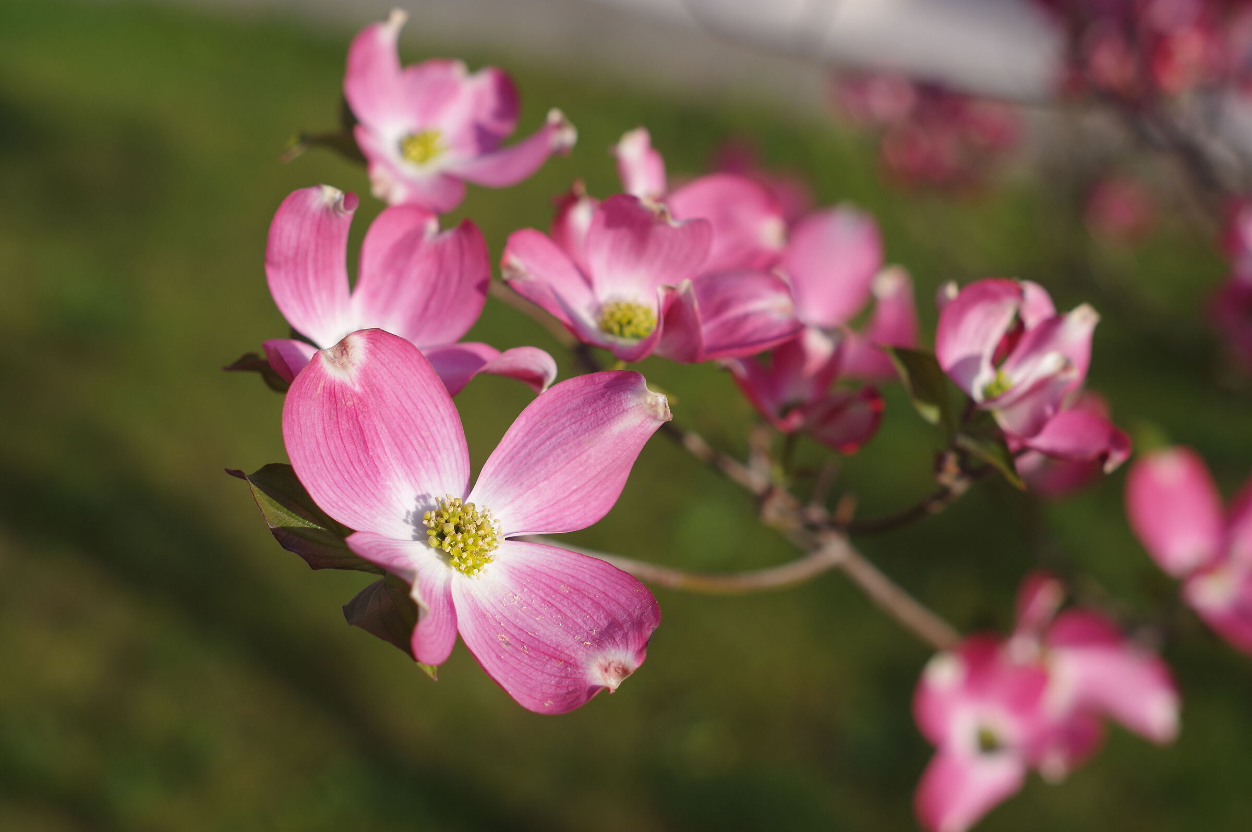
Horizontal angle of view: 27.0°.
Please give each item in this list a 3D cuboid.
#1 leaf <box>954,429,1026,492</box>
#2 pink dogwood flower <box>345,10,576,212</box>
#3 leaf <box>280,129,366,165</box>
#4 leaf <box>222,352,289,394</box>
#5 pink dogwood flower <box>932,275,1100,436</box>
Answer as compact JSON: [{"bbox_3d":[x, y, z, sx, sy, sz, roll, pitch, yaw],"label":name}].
[{"bbox_3d":[0.089,0.011,0.635,0.023,0.007,0.012,38,39,18],"label":"leaf"},{"bbox_3d":[-0.042,-0.076,0.650,0.057,0.030,0.048,-6,57,-14],"label":"pink dogwood flower"},{"bbox_3d":[-0.075,-0.068,0.660,0.026,0.008,0.014,-6,39,-18],"label":"leaf"},{"bbox_3d":[-0.081,-0.010,0.590,0.023,0.008,0.014,0,37,-18],"label":"leaf"},{"bbox_3d":[0.096,-0.014,0.640,0.041,0.030,0.036,-13,59,-30],"label":"pink dogwood flower"}]

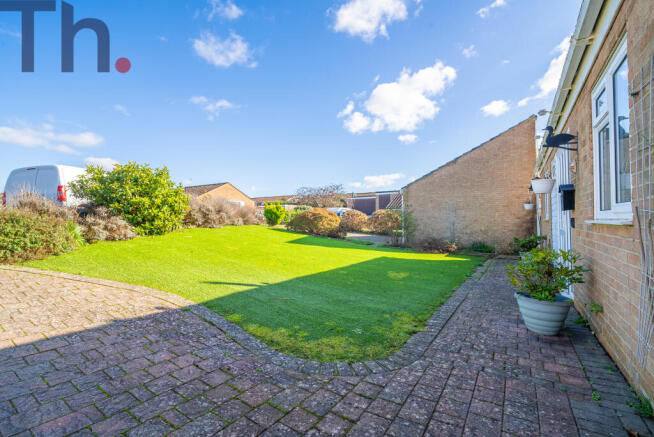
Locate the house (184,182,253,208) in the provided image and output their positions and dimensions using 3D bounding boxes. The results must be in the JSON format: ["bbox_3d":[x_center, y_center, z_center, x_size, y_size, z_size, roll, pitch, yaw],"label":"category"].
[{"bbox_3d":[-16.030,-2.080,38.230,10.500,4.600,7.700,0,0,37],"label":"house"}]

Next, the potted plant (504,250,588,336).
[{"bbox_3d":[1.935,0.630,2.600,0.560,0.720,0.540,0,0,37],"label":"potted plant"}]

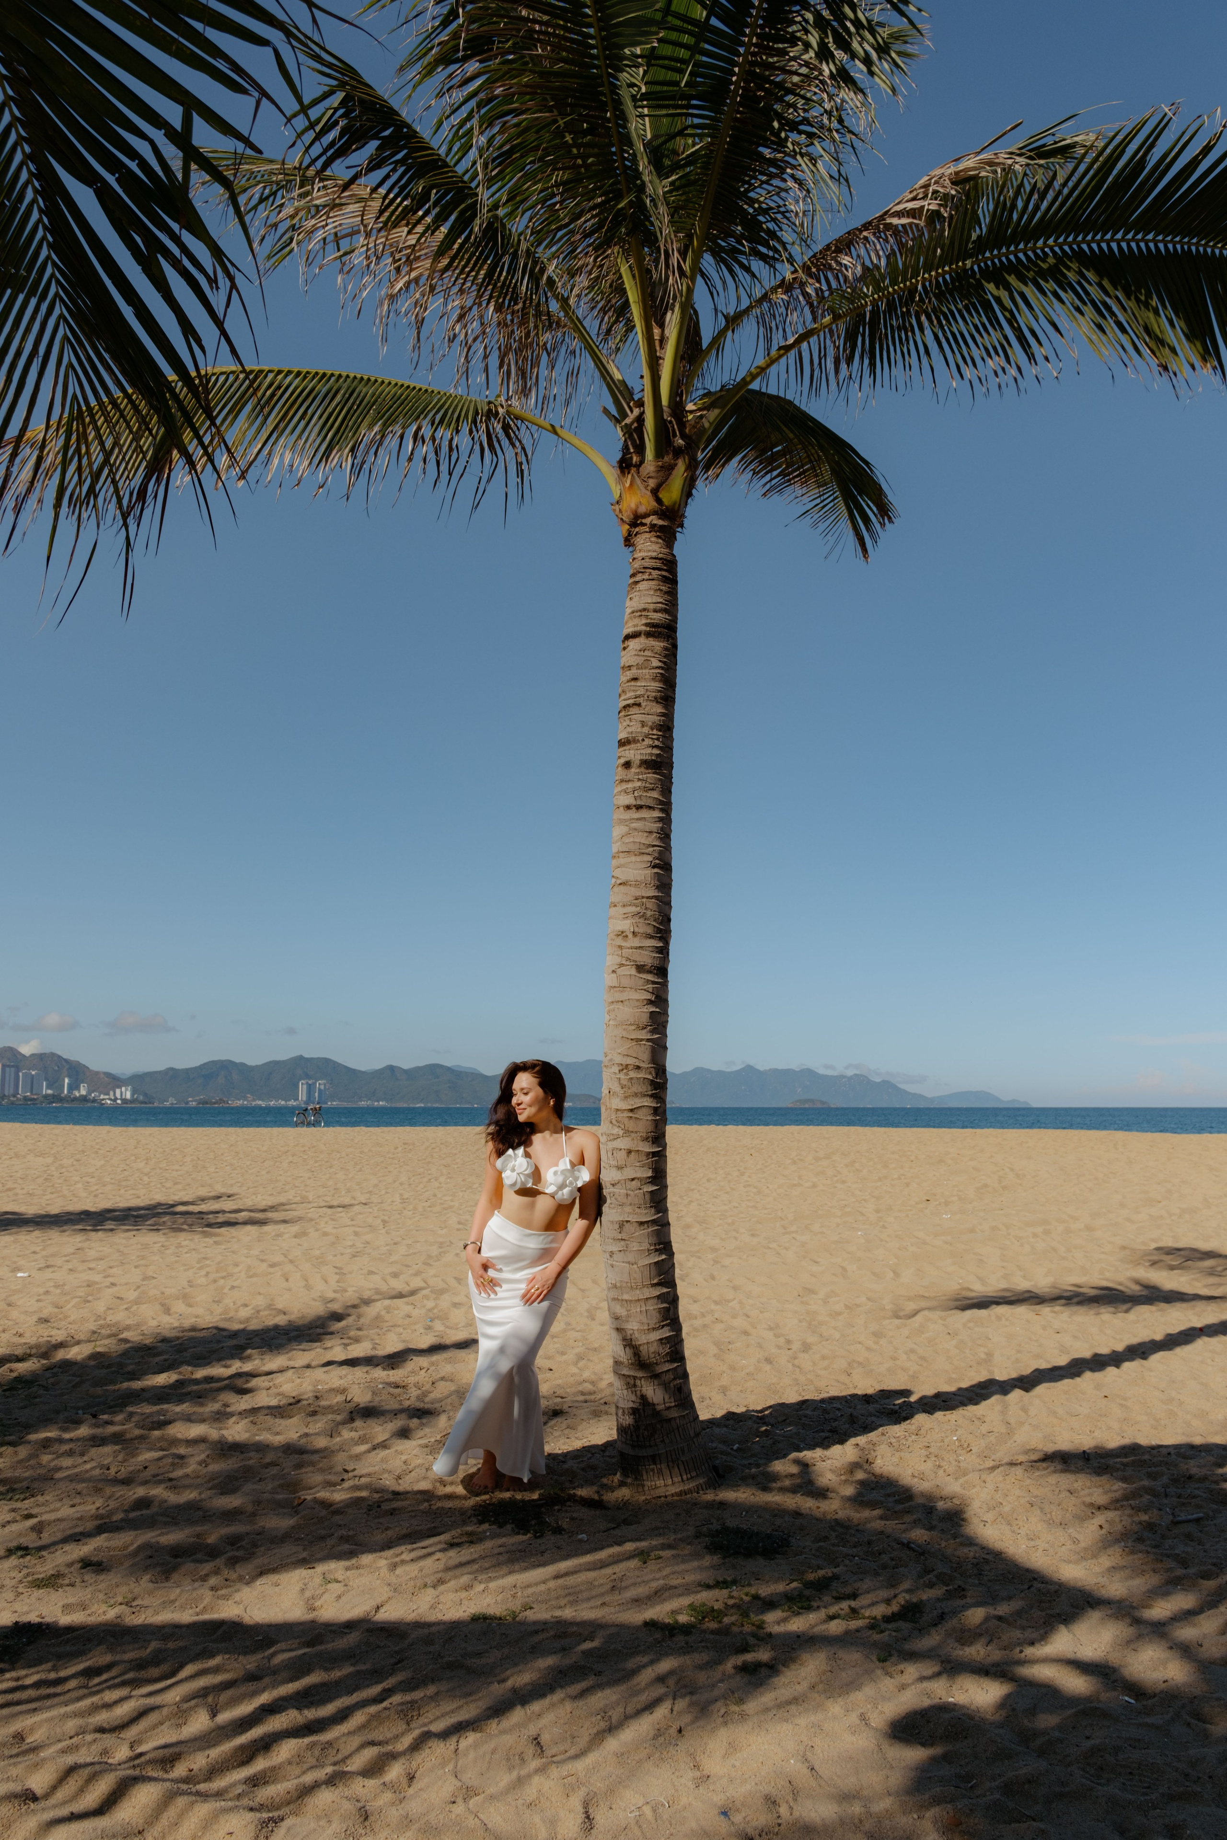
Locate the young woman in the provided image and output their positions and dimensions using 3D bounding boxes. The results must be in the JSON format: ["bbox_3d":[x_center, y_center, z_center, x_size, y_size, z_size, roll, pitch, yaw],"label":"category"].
[{"bbox_3d":[-0.390,1.390,4.900,0.660,1.620,0.380,-1,-9,5],"label":"young woman"}]

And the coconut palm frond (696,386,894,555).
[{"bbox_3d":[0.965,-2.390,6.500,0.750,0.800,1.500,-5,-10,30],"label":"coconut palm frond"}]

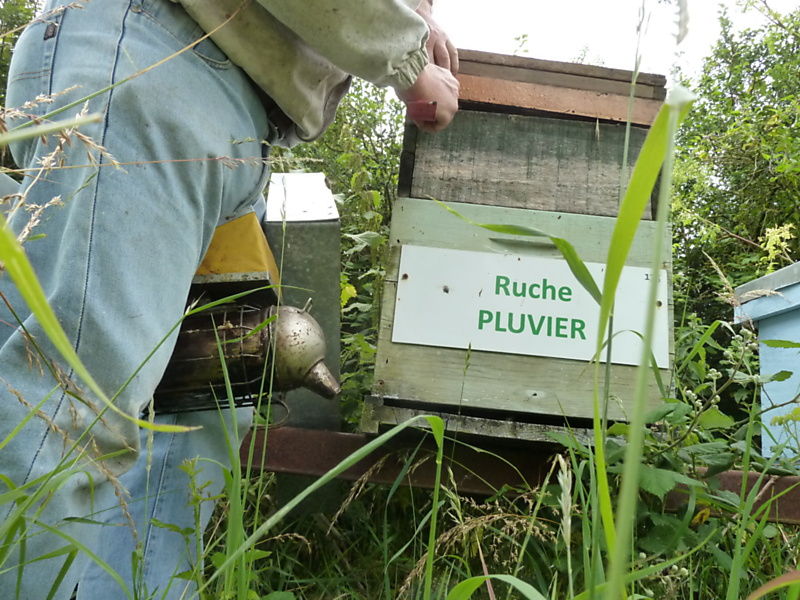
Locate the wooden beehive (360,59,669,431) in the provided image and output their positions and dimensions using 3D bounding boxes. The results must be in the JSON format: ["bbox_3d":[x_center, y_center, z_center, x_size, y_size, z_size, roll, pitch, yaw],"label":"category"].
[{"bbox_3d":[0.202,-0.049,1.117,0.445,0.640,0.540,5,-13,0],"label":"wooden beehive"}]

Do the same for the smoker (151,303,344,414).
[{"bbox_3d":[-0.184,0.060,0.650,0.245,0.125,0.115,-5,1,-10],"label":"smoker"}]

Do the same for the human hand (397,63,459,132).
[{"bbox_3d":[0.046,-0.315,0.898,0.100,0.088,0.085,35,0,-12],"label":"human hand"}]

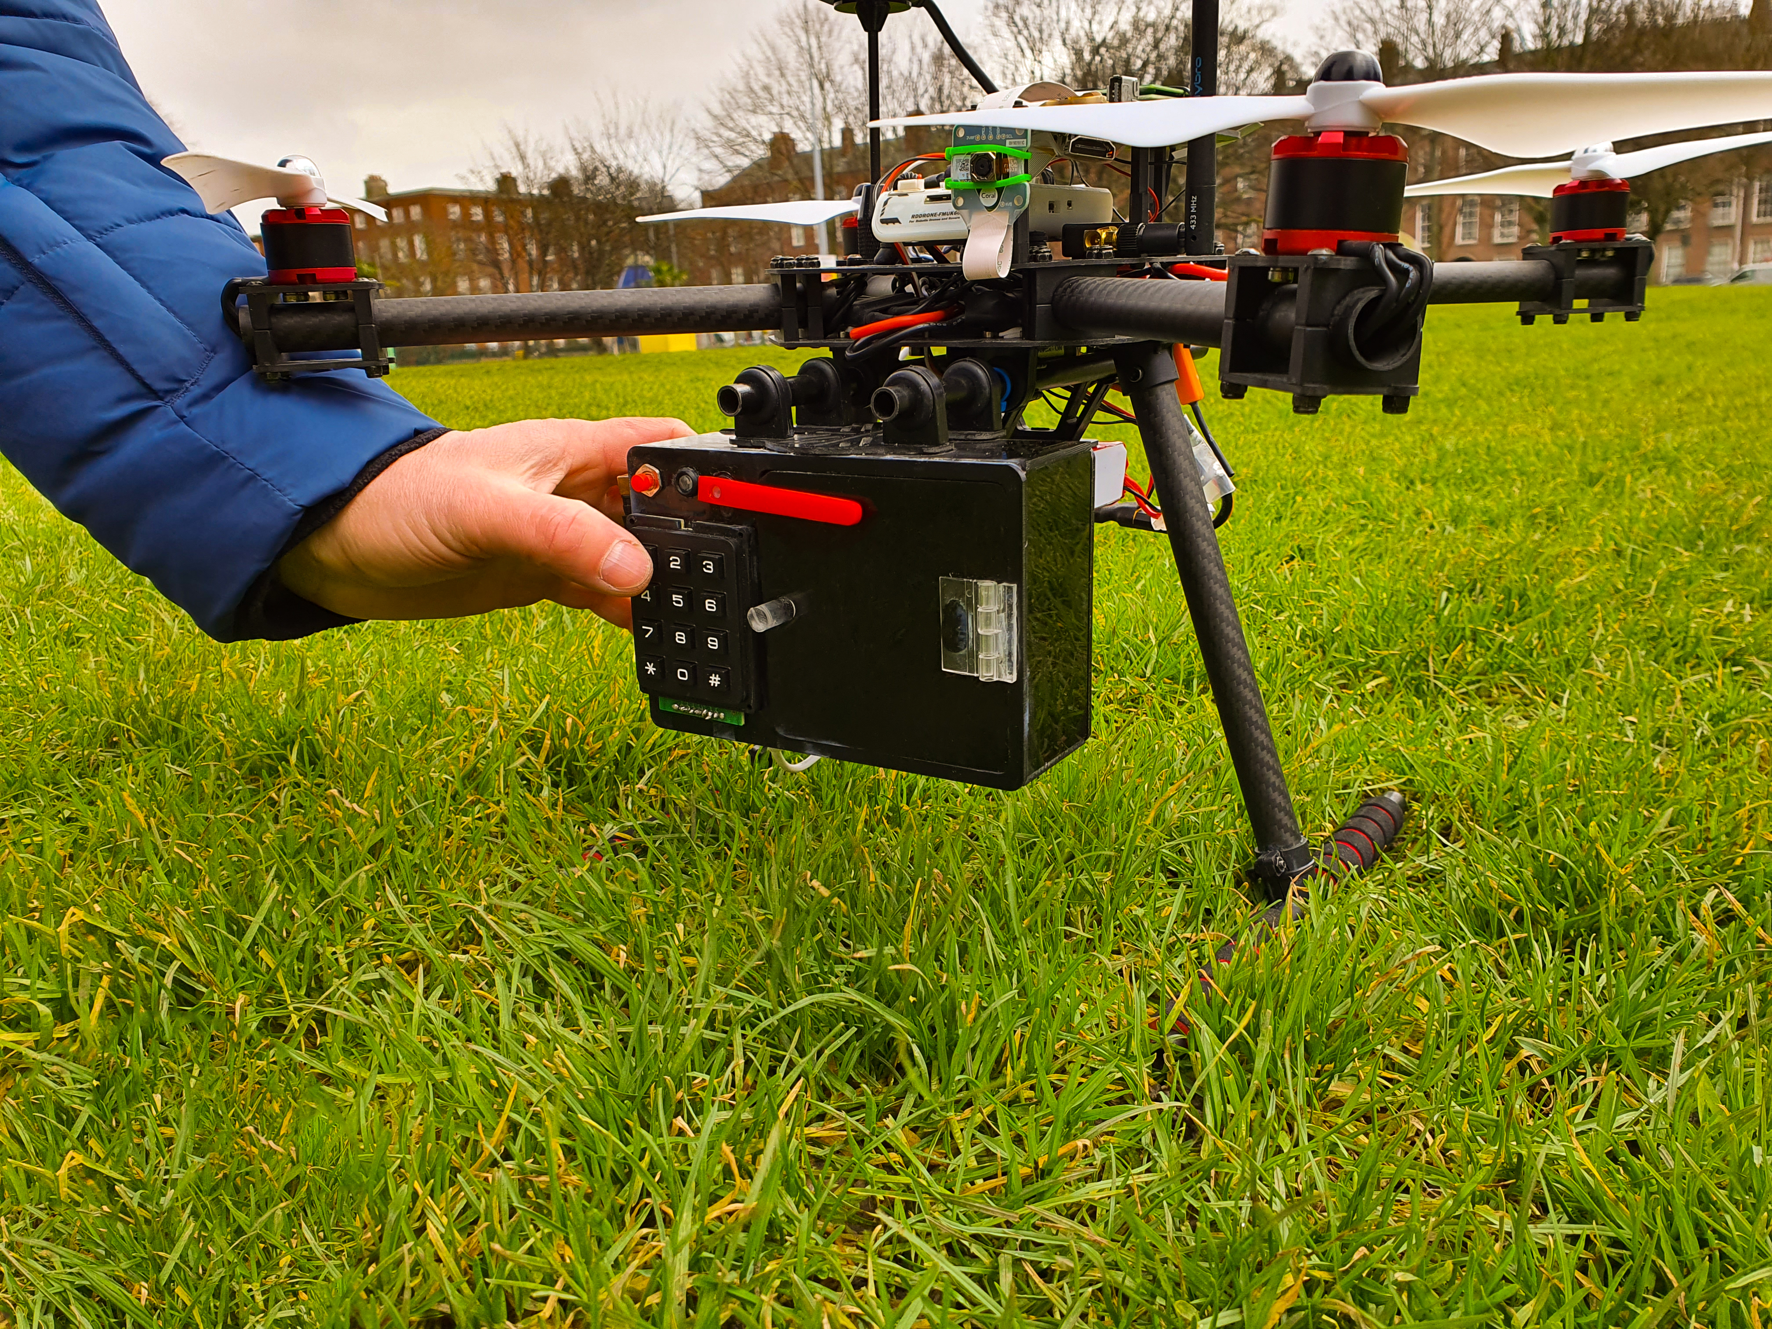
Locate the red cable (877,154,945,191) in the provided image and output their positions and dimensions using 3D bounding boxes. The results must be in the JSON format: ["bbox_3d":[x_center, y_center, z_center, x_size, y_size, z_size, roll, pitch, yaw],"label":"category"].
[{"bbox_3d":[0.010,-0.176,0.475,0.030,0.017,0.016,-2,17,-3],"label":"red cable"}]

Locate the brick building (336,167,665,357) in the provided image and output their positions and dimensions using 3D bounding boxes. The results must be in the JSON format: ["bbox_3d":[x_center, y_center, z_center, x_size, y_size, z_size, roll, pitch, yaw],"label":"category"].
[{"bbox_3d":[-40.075,-40.482,135.482,20.000,15.500,30.000,9,19,36],"label":"brick building"}]

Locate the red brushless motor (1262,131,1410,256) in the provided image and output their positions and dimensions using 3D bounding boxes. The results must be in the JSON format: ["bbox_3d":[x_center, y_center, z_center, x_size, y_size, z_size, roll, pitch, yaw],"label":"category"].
[{"bbox_3d":[0.093,-0.097,0.275,0.029,0.026,0.029,-1,17,0],"label":"red brushless motor"}]

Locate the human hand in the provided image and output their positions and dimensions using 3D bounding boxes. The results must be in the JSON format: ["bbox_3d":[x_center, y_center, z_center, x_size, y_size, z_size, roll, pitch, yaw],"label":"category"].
[{"bbox_3d":[-0.142,-0.051,0.487,0.160,0.080,0.090,-1,15,7],"label":"human hand"}]

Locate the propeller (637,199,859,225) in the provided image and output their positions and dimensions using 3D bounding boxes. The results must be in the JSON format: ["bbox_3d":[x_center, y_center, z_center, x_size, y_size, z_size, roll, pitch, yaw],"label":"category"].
[{"bbox_3d":[-0.012,-0.253,0.735,0.250,0.016,0.028,-2,17,-2],"label":"propeller"}]

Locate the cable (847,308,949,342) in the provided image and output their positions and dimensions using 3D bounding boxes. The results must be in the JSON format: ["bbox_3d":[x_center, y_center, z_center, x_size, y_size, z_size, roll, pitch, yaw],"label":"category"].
[{"bbox_3d":[0.005,-0.120,0.470,0.042,0.013,0.015,-2,17,-3],"label":"cable"}]

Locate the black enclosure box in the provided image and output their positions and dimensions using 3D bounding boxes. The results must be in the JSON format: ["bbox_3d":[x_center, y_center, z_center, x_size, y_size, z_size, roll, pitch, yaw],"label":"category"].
[{"bbox_3d":[-0.010,-0.024,0.455,0.150,0.103,0.056,8,19,30],"label":"black enclosure box"}]

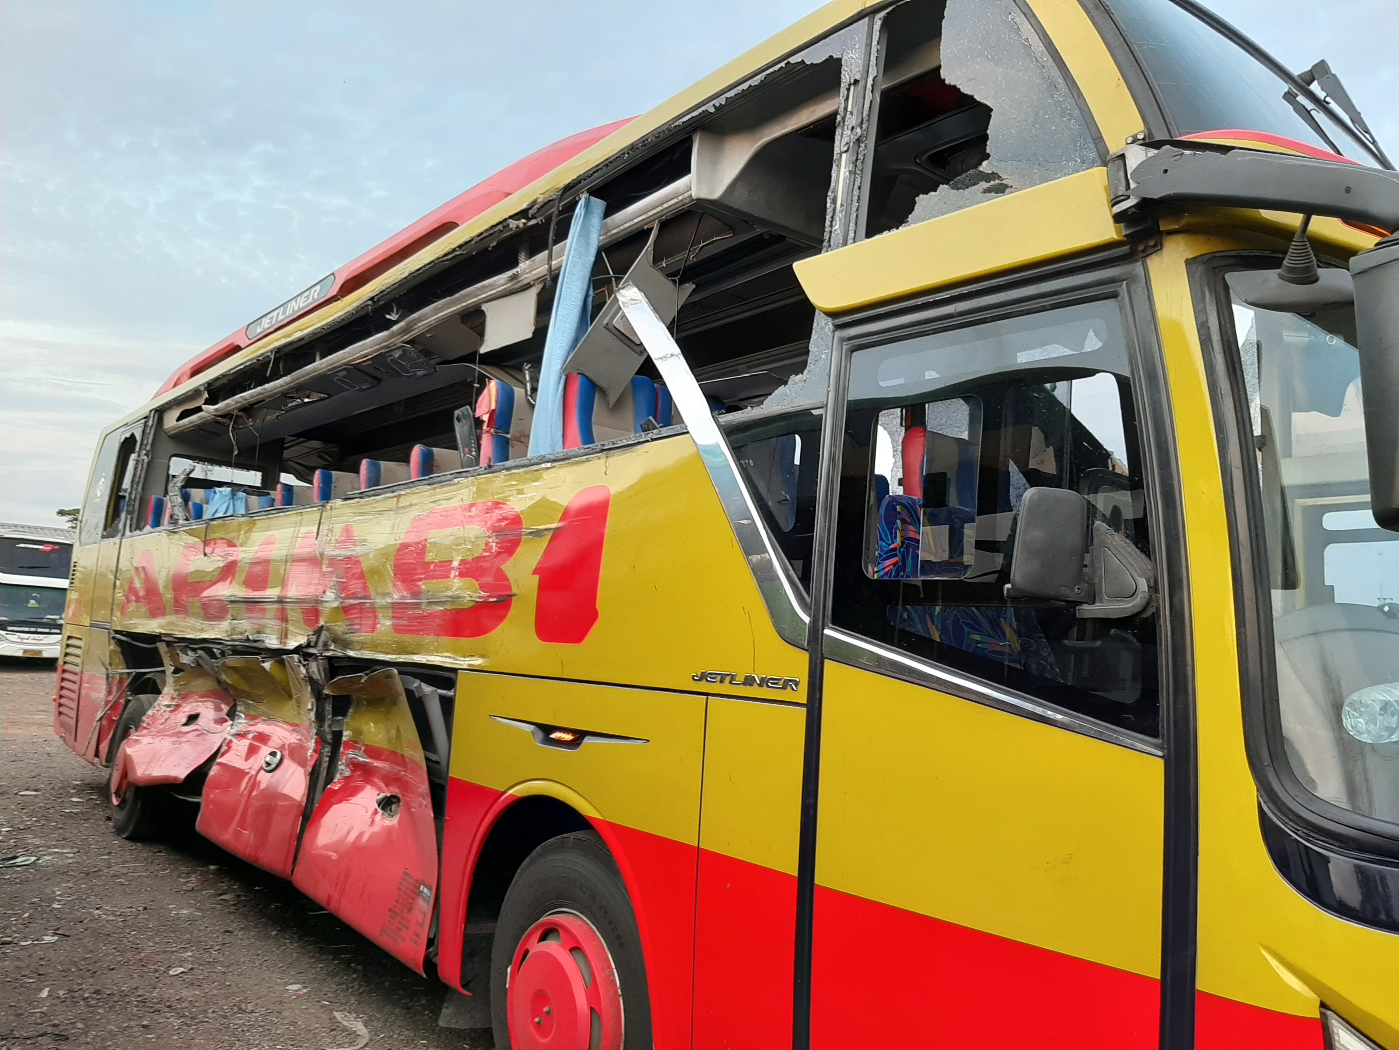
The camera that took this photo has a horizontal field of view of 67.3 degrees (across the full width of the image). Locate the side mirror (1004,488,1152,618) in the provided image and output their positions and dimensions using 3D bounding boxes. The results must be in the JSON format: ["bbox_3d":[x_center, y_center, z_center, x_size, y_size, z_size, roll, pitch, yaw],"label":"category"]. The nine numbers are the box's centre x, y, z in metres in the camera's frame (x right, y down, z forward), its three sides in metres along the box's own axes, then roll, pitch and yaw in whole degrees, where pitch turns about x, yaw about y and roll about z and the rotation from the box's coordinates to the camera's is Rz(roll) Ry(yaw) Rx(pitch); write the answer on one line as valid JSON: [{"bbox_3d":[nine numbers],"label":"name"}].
[{"bbox_3d":[0.688,0.052,1.902,0.170,0.230,0.210,8,-8,-39],"label":"side mirror"}]

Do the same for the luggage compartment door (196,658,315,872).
[{"bbox_3d":[-2.380,1.224,5.652,0.210,1.050,1.600,8,-8,-39],"label":"luggage compartment door"}]

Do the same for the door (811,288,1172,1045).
[{"bbox_3d":[0.575,0.435,2.175,0.100,1.860,0.860,8,-8,-39],"label":"door"}]

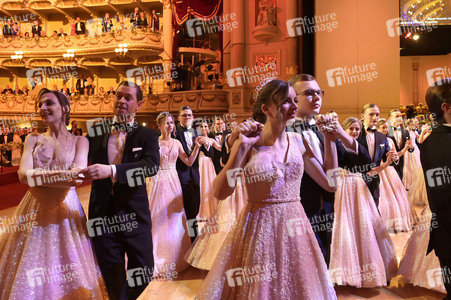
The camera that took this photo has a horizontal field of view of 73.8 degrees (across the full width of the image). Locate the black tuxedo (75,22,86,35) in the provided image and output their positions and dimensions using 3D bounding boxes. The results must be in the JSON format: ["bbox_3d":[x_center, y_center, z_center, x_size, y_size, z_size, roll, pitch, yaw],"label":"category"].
[{"bbox_3d":[-7.700,-6.150,15.950,0.550,1.350,0.310,-1,1,-13],"label":"black tuxedo"}]

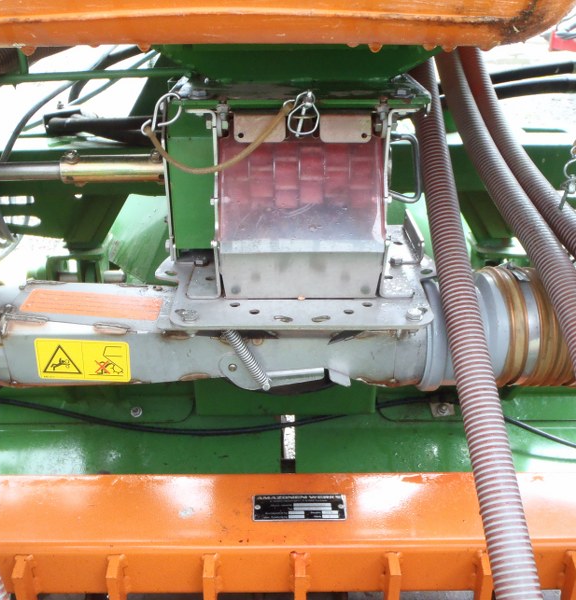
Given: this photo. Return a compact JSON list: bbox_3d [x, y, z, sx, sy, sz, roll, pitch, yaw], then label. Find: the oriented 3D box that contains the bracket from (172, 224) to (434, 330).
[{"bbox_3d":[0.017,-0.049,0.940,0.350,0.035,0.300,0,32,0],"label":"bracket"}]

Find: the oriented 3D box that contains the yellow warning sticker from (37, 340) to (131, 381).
[{"bbox_3d":[-0.278,0.082,0.875,0.128,0.058,0.002,0,17,0],"label":"yellow warning sticker"}]

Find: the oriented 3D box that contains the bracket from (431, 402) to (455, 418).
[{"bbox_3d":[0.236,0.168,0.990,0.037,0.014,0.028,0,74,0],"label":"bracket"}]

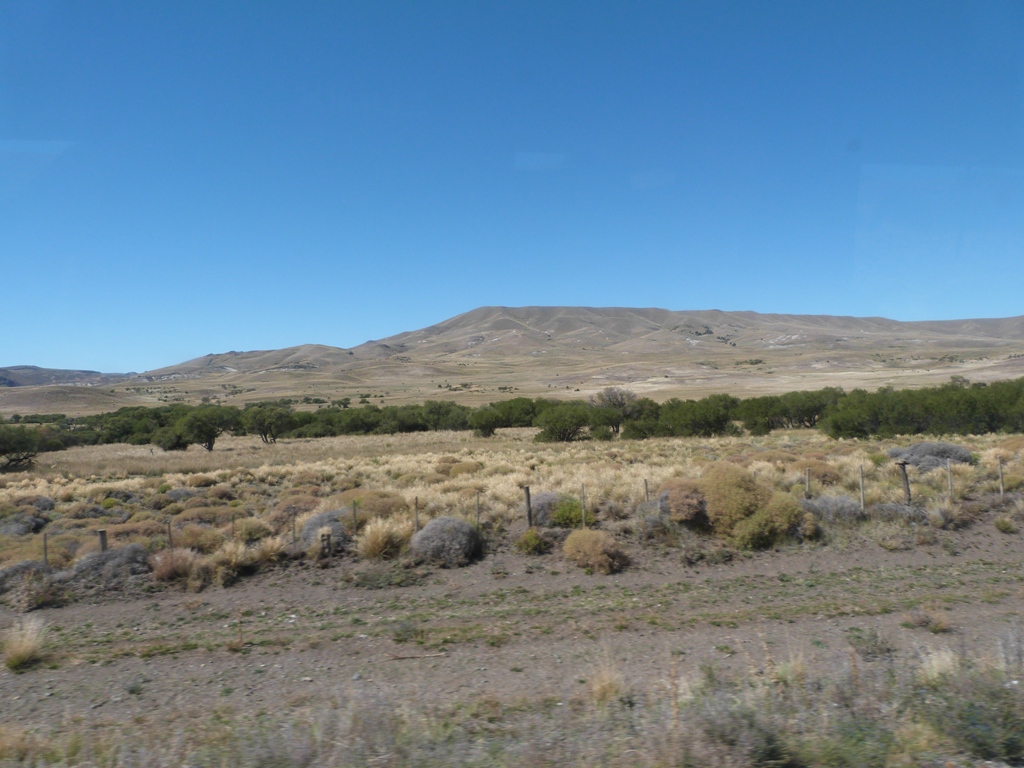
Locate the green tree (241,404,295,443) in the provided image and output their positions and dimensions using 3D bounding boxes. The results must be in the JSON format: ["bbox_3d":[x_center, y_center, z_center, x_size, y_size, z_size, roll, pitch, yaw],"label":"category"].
[{"bbox_3d":[-25.458,4.113,77.000,5.623,3.957,5.060,-1,-1,0],"label":"green tree"}]

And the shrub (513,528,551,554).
[{"bbox_3d":[0.472,3.627,17.029,0.829,0.599,0.746,-1,-1,0],"label":"shrub"}]

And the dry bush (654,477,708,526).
[{"bbox_3d":[4.638,3.262,20.355,1.431,1.321,1.288,-1,-1,0],"label":"dry bush"}]

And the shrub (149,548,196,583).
[{"bbox_3d":[-7.653,4.075,16.755,1.020,0.690,0.940,-3,-1,0],"label":"shrub"}]

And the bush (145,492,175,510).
[{"bbox_3d":[-14.074,4.686,29.641,1.100,0.670,1.010,-3,-1,0],"label":"bush"}]

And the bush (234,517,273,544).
[{"bbox_3d":[-7.585,4.284,21.700,1.120,0.646,1.000,-3,-1,-20],"label":"bush"}]

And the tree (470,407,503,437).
[{"bbox_3d":[-2.580,3.651,72.000,3.300,2.921,3.100,-3,-1,-2],"label":"tree"}]

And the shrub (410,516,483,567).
[{"bbox_3d":[-1.448,3.485,16.635,1.590,1.010,1.460,-3,-1,0],"label":"shrub"}]

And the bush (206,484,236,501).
[{"bbox_3d":[-12.571,4.673,32.000,1.300,0.606,1.100,-3,-1,-22],"label":"bush"}]

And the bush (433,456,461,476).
[{"bbox_3d":[-3.108,3.863,34.818,1.200,0.900,1.140,-3,-1,0],"label":"bush"}]

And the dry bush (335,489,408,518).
[{"bbox_3d":[-4.689,3.893,24.615,2.480,0.830,1.860,-3,-1,0],"label":"dry bush"}]

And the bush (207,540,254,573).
[{"bbox_3d":[-6.552,4.001,17.256,1.010,0.700,0.930,-3,-1,0],"label":"bush"}]

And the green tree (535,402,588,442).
[{"bbox_3d":[4.712,3.592,69.000,5.225,3.732,4.703,-1,-1,0],"label":"green tree"}]

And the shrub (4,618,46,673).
[{"bbox_3d":[-7.441,3.950,11.314,0.660,0.780,0.610,-3,-1,0],"label":"shrub"}]

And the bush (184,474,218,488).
[{"bbox_3d":[-15.535,4.866,37.000,1.700,0.625,1.400,-3,-1,-23],"label":"bush"}]

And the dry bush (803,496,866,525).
[{"bbox_3d":[8.548,3.247,19.600,1.700,0.610,1.200,-3,-1,23],"label":"dry bush"}]

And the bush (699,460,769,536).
[{"bbox_3d":[5.773,2.886,19.100,1.850,1.692,1.700,-3,-1,16],"label":"bush"}]

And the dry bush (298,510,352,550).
[{"bbox_3d":[-4.541,3.608,18.009,1.315,1.157,1.184,-1,-1,0],"label":"dry bush"}]

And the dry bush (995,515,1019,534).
[{"bbox_3d":[11.568,3.246,17.300,0.550,0.363,0.500,-3,-1,33],"label":"dry bush"}]

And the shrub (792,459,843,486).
[{"bbox_3d":[10.948,3.136,26.500,1.800,0.860,1.500,-3,-1,22],"label":"shrub"}]

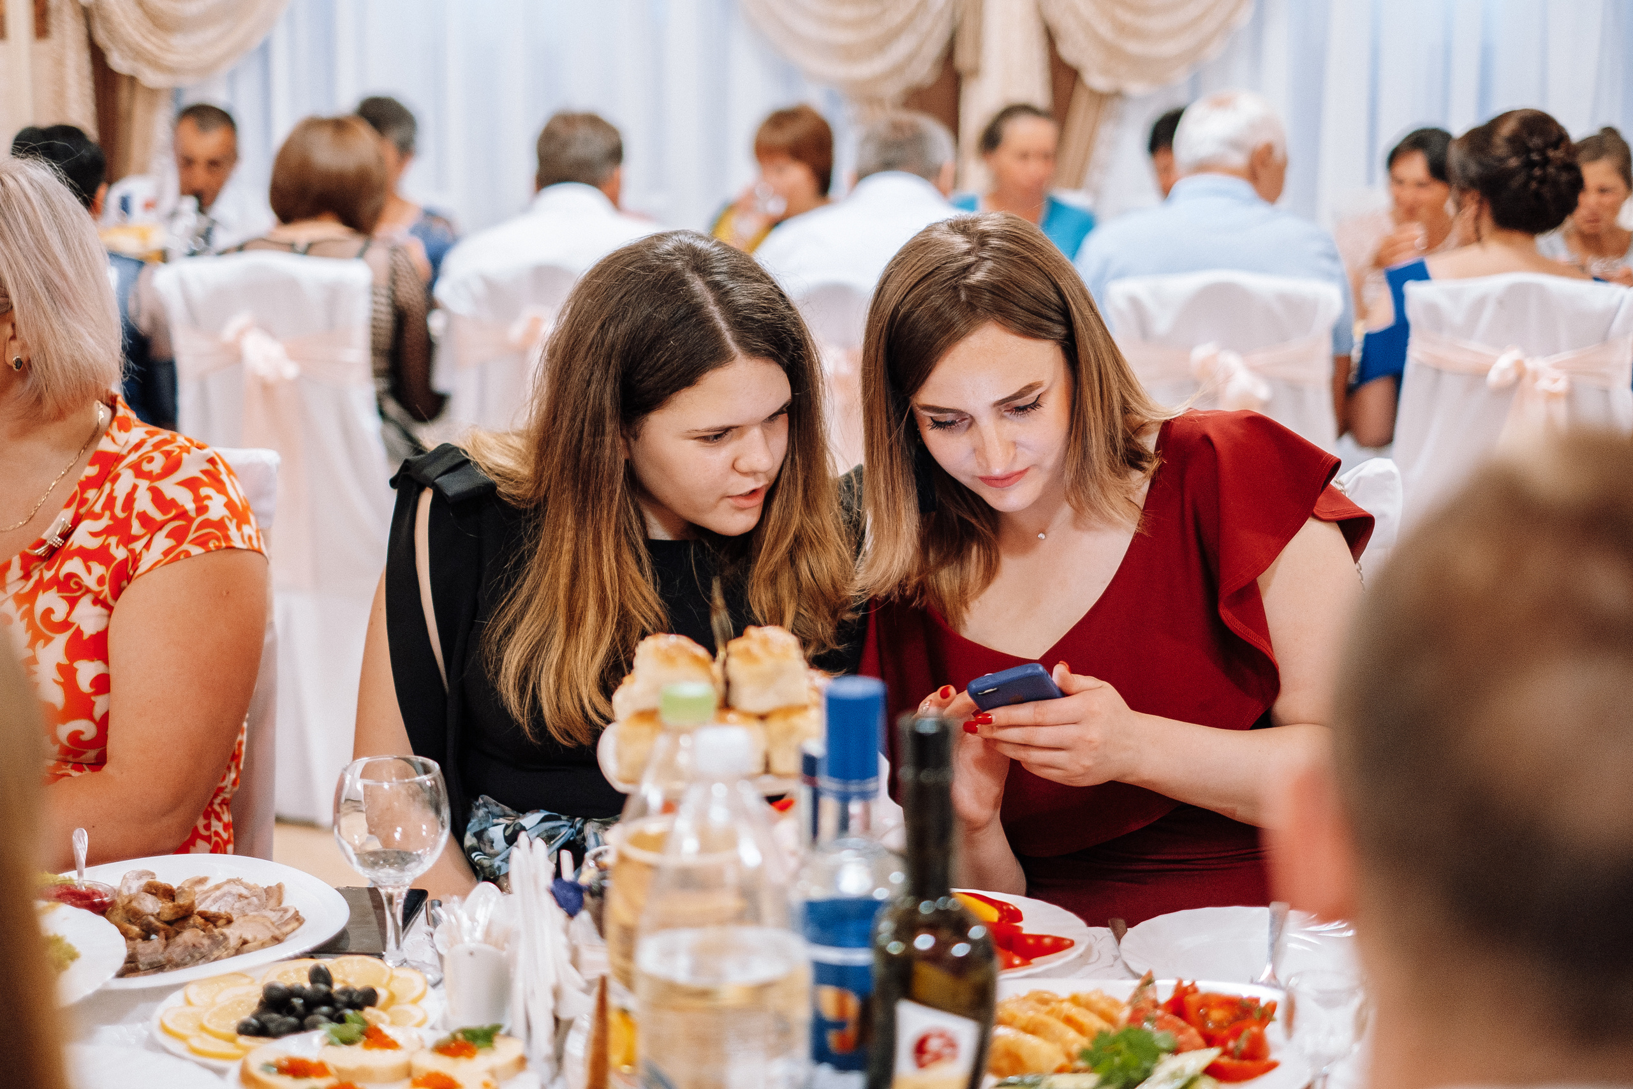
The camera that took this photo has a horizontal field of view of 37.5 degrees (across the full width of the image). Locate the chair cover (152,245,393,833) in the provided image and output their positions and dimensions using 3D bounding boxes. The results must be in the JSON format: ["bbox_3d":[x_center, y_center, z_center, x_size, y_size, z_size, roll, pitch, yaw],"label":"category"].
[{"bbox_3d":[-0.920,-0.030,4.481,0.430,1.010,0.520,2,12,8],"label":"chair cover"}]

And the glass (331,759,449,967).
[{"bbox_3d":[-0.305,0.235,1.719,0.082,0.151,0.082,1,12,0],"label":"glass"}]

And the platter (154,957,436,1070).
[{"bbox_3d":[-0.349,0.306,1.615,0.192,0.052,0.192,1,12,0],"label":"platter"}]

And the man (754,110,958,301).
[{"bbox_3d":[0.149,-0.162,4.472,0.500,1.280,0.780,2,12,5],"label":"man"}]

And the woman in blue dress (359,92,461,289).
[{"bbox_3d":[-0.955,-0.361,5.543,0.480,1.300,0.700,2,12,11],"label":"woman in blue dress"}]

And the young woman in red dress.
[{"bbox_3d":[0.230,0.368,2.100,0.490,1.280,0.660,3,12,15],"label":"young woman in red dress"}]

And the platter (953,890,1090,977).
[{"bbox_3d":[0.114,0.296,1.834,0.195,0.045,0.195,2,12,8],"label":"platter"}]

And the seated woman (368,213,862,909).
[{"bbox_3d":[-0.178,0.381,2.024,0.480,1.230,0.750,-1,12,-8],"label":"seated woman"}]

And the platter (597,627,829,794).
[{"bbox_3d":[-0.064,0.103,1.570,0.162,0.100,0.162,1,12,0],"label":"platter"}]

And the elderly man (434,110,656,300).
[{"bbox_3d":[-0.460,-0.166,4.583,0.520,1.310,0.750,2,12,8],"label":"elderly man"}]

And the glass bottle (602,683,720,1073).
[{"bbox_3d":[-0.071,0.243,1.379,0.090,0.330,0.090,2,12,8],"label":"glass bottle"}]

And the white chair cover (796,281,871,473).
[{"bbox_3d":[0.061,0.020,4.287,0.430,1.010,0.520,2,12,5],"label":"white chair cover"}]

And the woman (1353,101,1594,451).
[{"bbox_3d":[1.196,-0.132,4.421,0.480,1.260,0.750,1,12,3],"label":"woman"}]

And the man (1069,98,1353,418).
[{"bbox_3d":[0.718,-0.167,4.470,0.500,1.310,0.780,2,12,6],"label":"man"}]

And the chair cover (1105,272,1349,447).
[{"bbox_3d":[0.715,0.028,4.317,0.440,1.040,0.500,2,12,8],"label":"chair cover"}]

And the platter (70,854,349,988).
[{"bbox_3d":[-0.500,0.289,1.843,0.285,0.050,0.285,2,12,8],"label":"platter"}]

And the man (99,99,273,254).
[{"bbox_3d":[-1.430,-0.381,5.662,0.500,1.290,0.700,-1,12,-3],"label":"man"}]

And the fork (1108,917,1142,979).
[{"bbox_3d":[0.237,0.314,1.797,0.024,0.020,0.195,0,12,0],"label":"fork"}]

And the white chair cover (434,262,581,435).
[{"bbox_3d":[-0.455,-0.005,4.473,0.440,1.040,0.500,2,12,8],"label":"white chair cover"}]

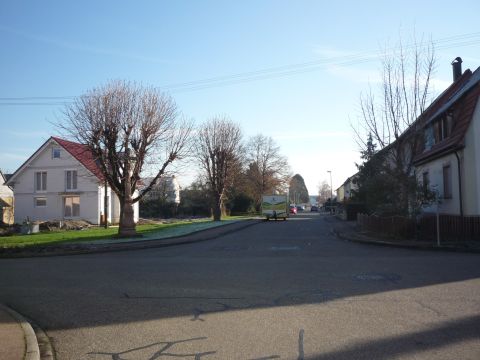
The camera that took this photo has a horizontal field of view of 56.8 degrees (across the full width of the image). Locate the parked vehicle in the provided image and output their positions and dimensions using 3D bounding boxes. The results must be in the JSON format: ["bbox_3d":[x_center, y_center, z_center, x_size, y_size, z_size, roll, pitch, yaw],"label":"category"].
[{"bbox_3d":[3.620,2.808,44.513,2.250,2.500,5.800,0,-3,8],"label":"parked vehicle"}]

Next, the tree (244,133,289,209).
[{"bbox_3d":[3.905,-0.749,63.135,6.800,11.600,6.800,0,-3,9],"label":"tree"}]

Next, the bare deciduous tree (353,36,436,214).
[{"bbox_3d":[8.411,-2.582,24.177,4.600,10.800,4.500,0,-3,9],"label":"bare deciduous tree"}]

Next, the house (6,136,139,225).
[{"bbox_3d":[-16.900,0.235,46.356,10.800,8.500,9.200,-1,-3,16],"label":"house"}]

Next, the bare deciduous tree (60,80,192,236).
[{"bbox_3d":[-5.497,-1.082,21.391,6.400,7.500,6.200,0,-3,9],"label":"bare deciduous tree"}]

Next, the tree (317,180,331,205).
[{"bbox_3d":[21.642,3.892,114.959,3.900,8.000,3.900,0,-3,9],"label":"tree"}]

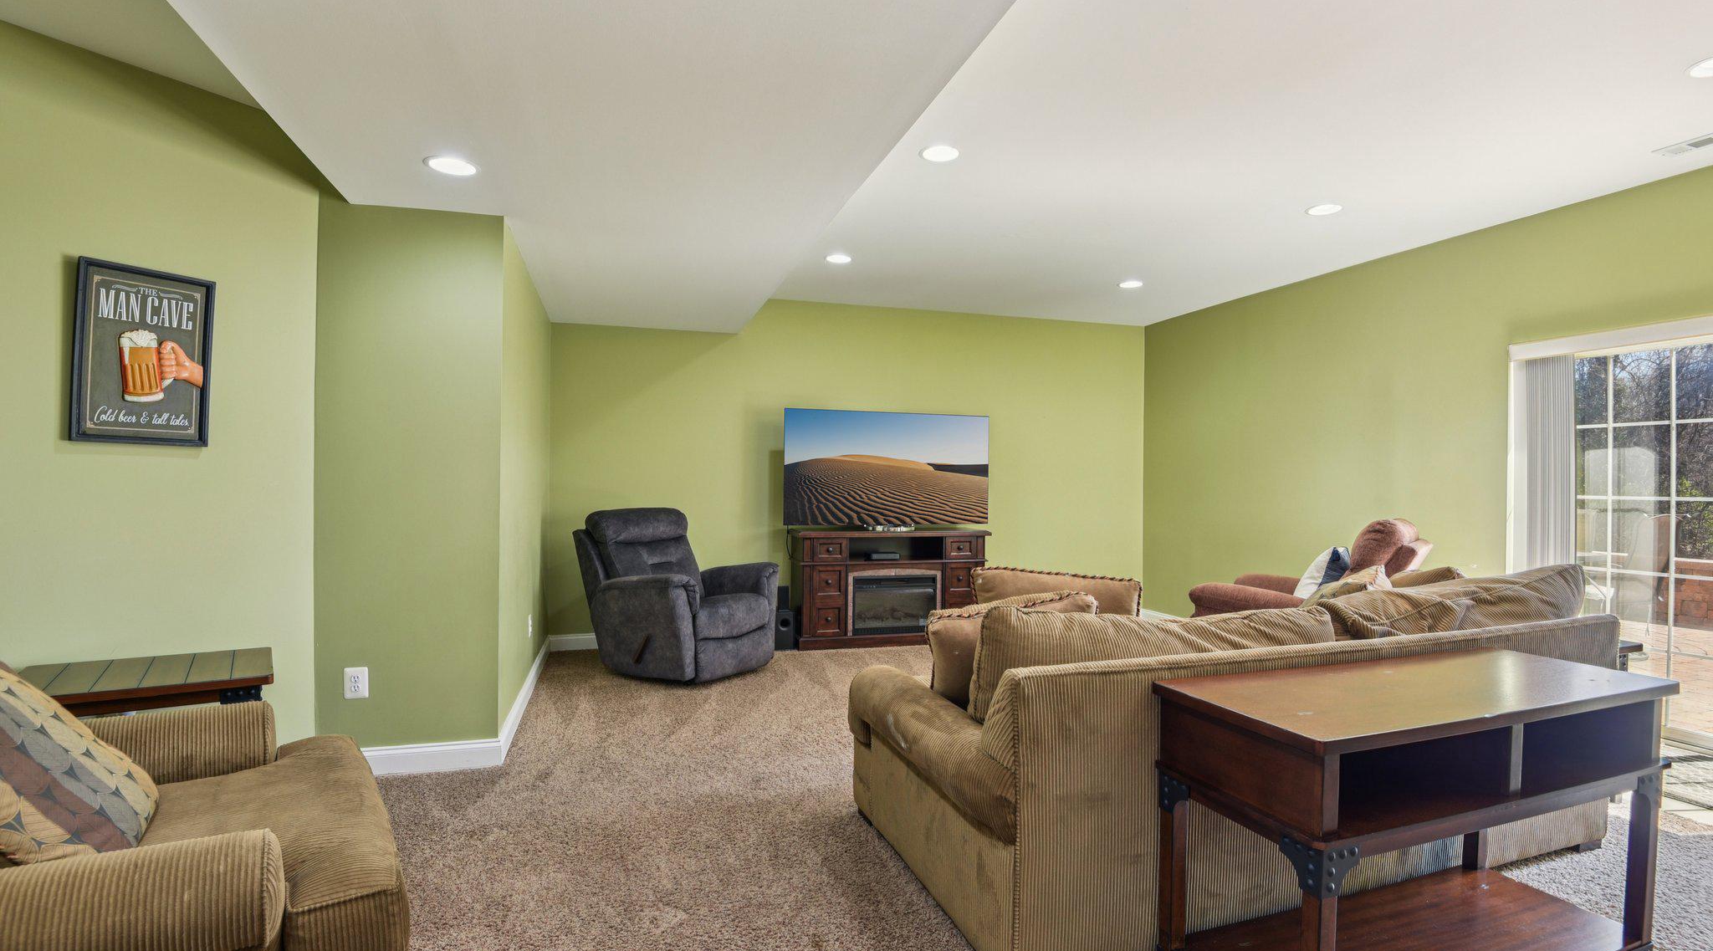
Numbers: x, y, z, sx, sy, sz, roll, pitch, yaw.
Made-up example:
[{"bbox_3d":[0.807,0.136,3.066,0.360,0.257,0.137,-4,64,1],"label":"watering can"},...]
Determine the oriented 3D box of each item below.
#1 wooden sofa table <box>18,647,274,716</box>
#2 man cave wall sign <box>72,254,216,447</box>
[{"bbox_3d":[-2.183,0.928,2.349,0.610,0.650,0.460,1,0,-35],"label":"wooden sofa table"},{"bbox_3d":[-2.467,-0.411,2.647,0.030,0.607,0.360,0,-1,34],"label":"man cave wall sign"}]

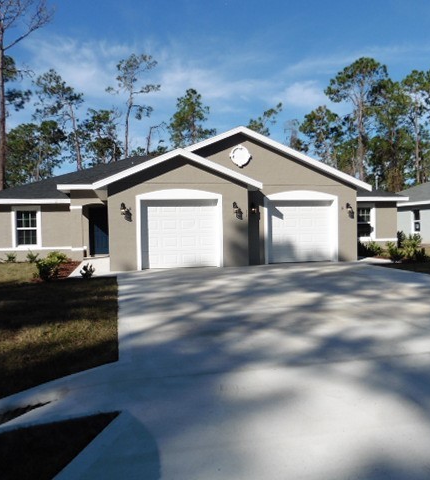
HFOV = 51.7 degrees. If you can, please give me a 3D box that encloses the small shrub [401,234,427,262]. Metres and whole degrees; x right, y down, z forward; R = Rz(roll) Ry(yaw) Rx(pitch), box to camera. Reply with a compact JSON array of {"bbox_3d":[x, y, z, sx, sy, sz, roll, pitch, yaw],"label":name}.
[{"bbox_3d":[6.934,0.289,15.418,0.902,0.960,0.857,-1,2,0],"label":"small shrub"}]

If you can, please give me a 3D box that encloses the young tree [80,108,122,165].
[{"bbox_3d":[-10.202,-5.793,40.230,3.786,12.135,3.597,-1,2,0],"label":"young tree"}]

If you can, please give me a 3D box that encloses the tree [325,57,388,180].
[{"bbox_3d":[12.919,-8.371,40.310,5.589,16.359,5.310,-1,2,0],"label":"tree"}]

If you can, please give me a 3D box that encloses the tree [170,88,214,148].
[{"bbox_3d":[-1.939,-6.968,41.266,4.251,14.075,4.038,-1,2,0],"label":"tree"}]

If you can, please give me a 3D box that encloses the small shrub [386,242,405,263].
[{"bbox_3d":[6.109,0.424,15.013,0.676,0.680,0.642,-1,2,0],"label":"small shrub"}]

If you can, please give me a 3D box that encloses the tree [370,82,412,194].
[{"bbox_3d":[16.054,-7.408,40.271,3.967,14.315,3.768,-1,2,0],"label":"tree"}]

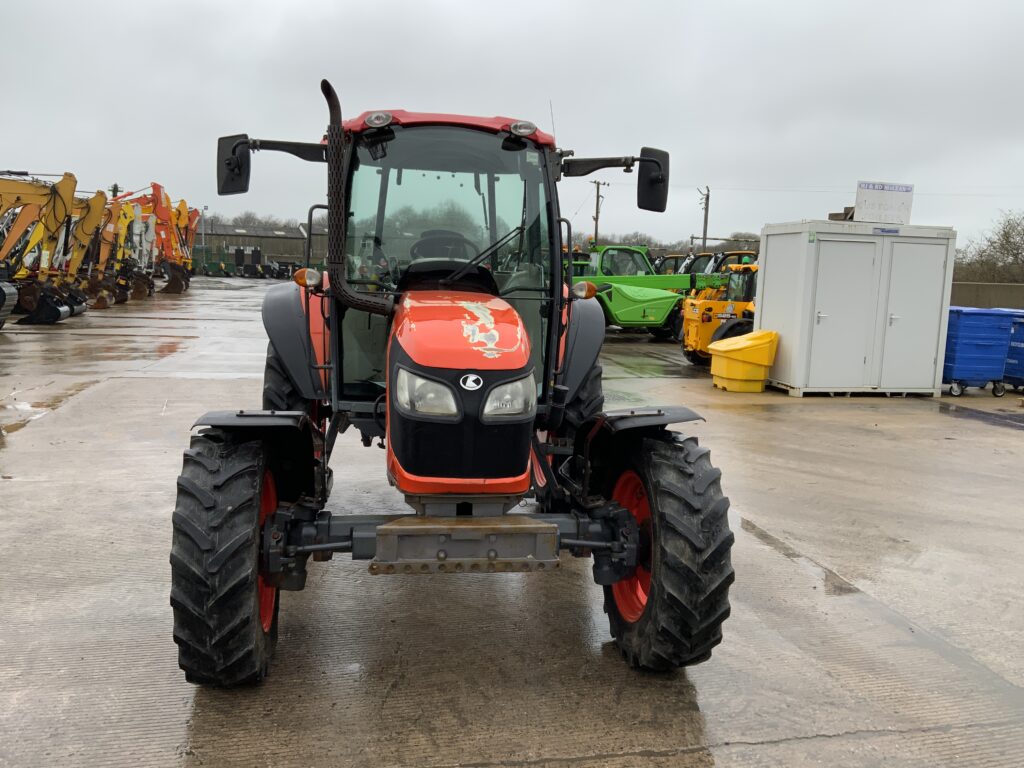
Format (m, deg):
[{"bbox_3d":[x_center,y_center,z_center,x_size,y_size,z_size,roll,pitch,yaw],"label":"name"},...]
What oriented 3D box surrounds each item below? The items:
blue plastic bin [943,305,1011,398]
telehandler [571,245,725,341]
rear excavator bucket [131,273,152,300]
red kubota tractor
[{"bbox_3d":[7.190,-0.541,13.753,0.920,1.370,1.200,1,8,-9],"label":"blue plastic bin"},{"bbox_3d":[3.280,-2.431,22.766,4.800,2.400,2.200,0,8,-12],"label":"telehandler"},{"bbox_3d":[-14.968,-3.982,34.622,0.850,1.100,0.950,0,8,-11],"label":"rear excavator bucket"},{"bbox_3d":[-0.379,-0.230,4.859,2.420,2.730,3.800,1,8,-8],"label":"red kubota tractor"}]

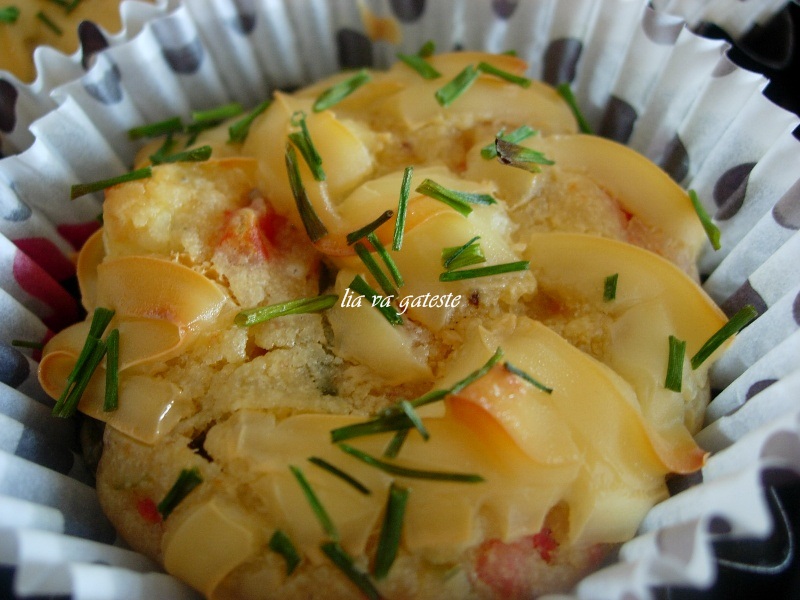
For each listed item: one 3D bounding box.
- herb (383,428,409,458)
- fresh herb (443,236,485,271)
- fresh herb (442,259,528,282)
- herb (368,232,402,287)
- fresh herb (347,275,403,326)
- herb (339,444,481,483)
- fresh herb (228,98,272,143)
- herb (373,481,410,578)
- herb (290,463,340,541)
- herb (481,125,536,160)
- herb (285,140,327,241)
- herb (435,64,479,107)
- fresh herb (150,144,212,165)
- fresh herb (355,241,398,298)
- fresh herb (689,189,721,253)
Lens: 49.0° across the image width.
[{"bbox_3d":[0.000,0.020,0.124,0.002,0.001,0.005,23,57,19],"label":"herb"},{"bbox_3d":[0.009,-0.006,0.124,0.006,0.002,0.004,-12,58,-7],"label":"fresh herb"},{"bbox_3d":[0.012,-0.004,0.123,0.013,0.001,0.001,-10,62,-7],"label":"fresh herb"},{"bbox_3d":[-0.002,-0.006,0.125,0.001,0.001,0.010,-21,59,-13],"label":"herb"},{"bbox_3d":[-0.003,0.000,0.120,0.002,0.001,0.008,-41,74,-14],"label":"fresh herb"},{"bbox_3d":[0.001,0.020,0.107,0.018,0.001,0.002,12,66,6],"label":"herb"},{"bbox_3d":[-0.025,-0.030,0.148,0.002,0.001,0.011,28,60,18],"label":"fresh herb"},{"bbox_3d":[-0.001,0.031,0.118,0.002,0.002,0.013,9,56,8],"label":"herb"},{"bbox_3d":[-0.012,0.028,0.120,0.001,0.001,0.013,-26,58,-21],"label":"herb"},{"bbox_3d":[0.018,-0.026,0.143,0.011,0.001,0.002,-27,53,-23],"label":"herb"},{"bbox_3d":[-0.015,-0.016,0.133,0.002,0.002,0.017,-18,69,-7],"label":"herb"},{"bbox_3d":[0.010,-0.038,0.155,0.002,0.002,0.010,34,63,19],"label":"herb"},{"bbox_3d":[-0.036,-0.024,0.145,0.009,0.001,0.002,-12,60,-2],"label":"fresh herb"},{"bbox_3d":[-0.003,-0.004,0.123,0.001,0.001,0.009,-33,72,-12],"label":"fresh herb"},{"bbox_3d":[0.048,-0.013,0.137,0.001,0.001,0.011,-9,63,-10],"label":"fresh herb"}]

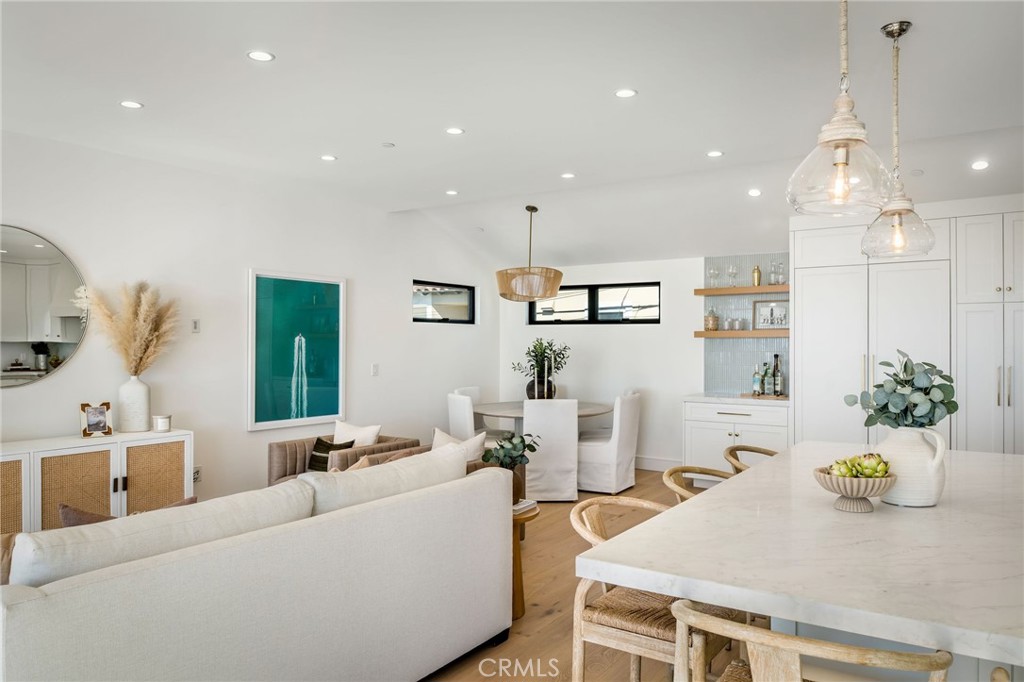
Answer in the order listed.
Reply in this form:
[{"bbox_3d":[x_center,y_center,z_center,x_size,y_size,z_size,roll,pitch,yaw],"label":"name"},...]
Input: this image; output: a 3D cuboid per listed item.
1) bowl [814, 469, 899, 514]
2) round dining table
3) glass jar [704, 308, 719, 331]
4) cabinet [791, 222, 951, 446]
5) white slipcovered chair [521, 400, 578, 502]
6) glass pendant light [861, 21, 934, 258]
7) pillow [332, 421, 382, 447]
[{"bbox_3d":[1.093,0.476,2.177,0.236,0.115,0.236,0,0,34],"label":"bowl"},{"bbox_3d":[0.286,1.105,7.318,1.540,0.770,1.540,0,-1,0],"label":"round dining table"},{"bbox_3d":[2.134,-0.233,7.293,0.140,0.262,0.140,0,-1,0],"label":"glass jar"},{"bbox_3d":[3.319,0.226,6.306,1.250,2.530,0.630,0,-1,34],"label":"cabinet"},{"bbox_3d":[0.337,1.006,6.454,0.495,0.950,0.610,0,-1,-2],"label":"white slipcovered chair"},{"bbox_3d":[1.643,-0.851,2.907,0.275,0.980,0.275,0,0,34],"label":"glass pendant light"},{"bbox_3d":[-1.294,0.859,5.561,0.520,0.450,0.160,0,-18,34],"label":"pillow"}]

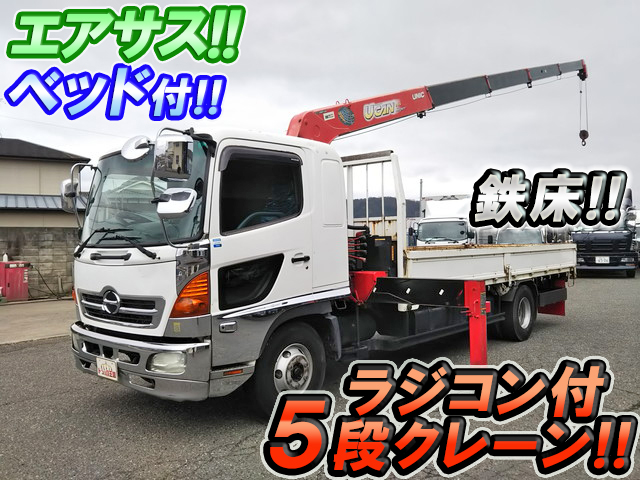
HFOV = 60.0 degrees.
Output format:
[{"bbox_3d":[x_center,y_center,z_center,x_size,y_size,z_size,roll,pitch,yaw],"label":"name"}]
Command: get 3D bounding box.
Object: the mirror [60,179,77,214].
[{"bbox_3d":[-2.518,-0.444,5.575,0.100,0.330,0.210,-1,0,-36],"label":"mirror"}]

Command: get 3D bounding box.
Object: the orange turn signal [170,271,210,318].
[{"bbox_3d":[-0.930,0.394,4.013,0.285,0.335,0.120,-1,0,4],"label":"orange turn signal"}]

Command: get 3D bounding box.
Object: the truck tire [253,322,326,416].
[{"bbox_3d":[-0.289,1.131,4.838,0.225,0.820,0.820,-2,-1,44],"label":"truck tire"}]

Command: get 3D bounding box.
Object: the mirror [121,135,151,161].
[{"bbox_3d":[-1.241,-0.622,3.731,0.195,0.190,0.090,-1,-29,18],"label":"mirror"}]

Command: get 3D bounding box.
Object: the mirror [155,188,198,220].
[{"bbox_3d":[-0.964,-0.239,3.741,0.240,0.200,0.130,-1,-11,15],"label":"mirror"}]

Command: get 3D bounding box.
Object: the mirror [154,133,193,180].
[{"bbox_3d":[-0.983,-0.553,3.741,0.235,0.320,0.090,-1,0,4],"label":"mirror"}]

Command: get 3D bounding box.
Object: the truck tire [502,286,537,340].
[{"bbox_3d":[2.974,1.092,8.350,0.230,0.841,0.841,-1,0,42],"label":"truck tire"}]

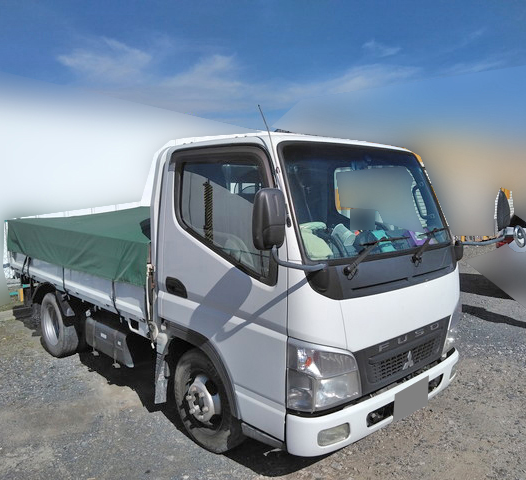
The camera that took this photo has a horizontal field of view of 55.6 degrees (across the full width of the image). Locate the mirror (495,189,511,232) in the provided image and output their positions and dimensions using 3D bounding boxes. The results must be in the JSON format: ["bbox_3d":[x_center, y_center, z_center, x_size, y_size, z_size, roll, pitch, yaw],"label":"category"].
[{"bbox_3d":[1.761,-0.216,3.666,0.089,0.318,0.189,2,7,18],"label":"mirror"}]

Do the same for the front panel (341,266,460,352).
[{"bbox_3d":[0.850,0.393,2.997,1.272,0.318,0.139,-6,9,-43],"label":"front panel"}]

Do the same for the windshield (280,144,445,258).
[{"bbox_3d":[0.717,-0.246,3.072,1.471,0.666,0.169,-6,-12,-43],"label":"windshield"}]

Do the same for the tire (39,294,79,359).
[{"bbox_3d":[-2.048,0.851,5.112,0.189,0.656,0.656,-6,9,-43],"label":"tire"}]

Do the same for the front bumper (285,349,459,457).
[{"bbox_3d":[0.823,0.928,3.081,1.680,0.278,0.278,-6,9,-43],"label":"front bumper"}]

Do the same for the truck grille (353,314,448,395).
[{"bbox_3d":[0.869,0.681,3.006,1.073,0.278,0.089,-6,9,-43],"label":"truck grille"}]

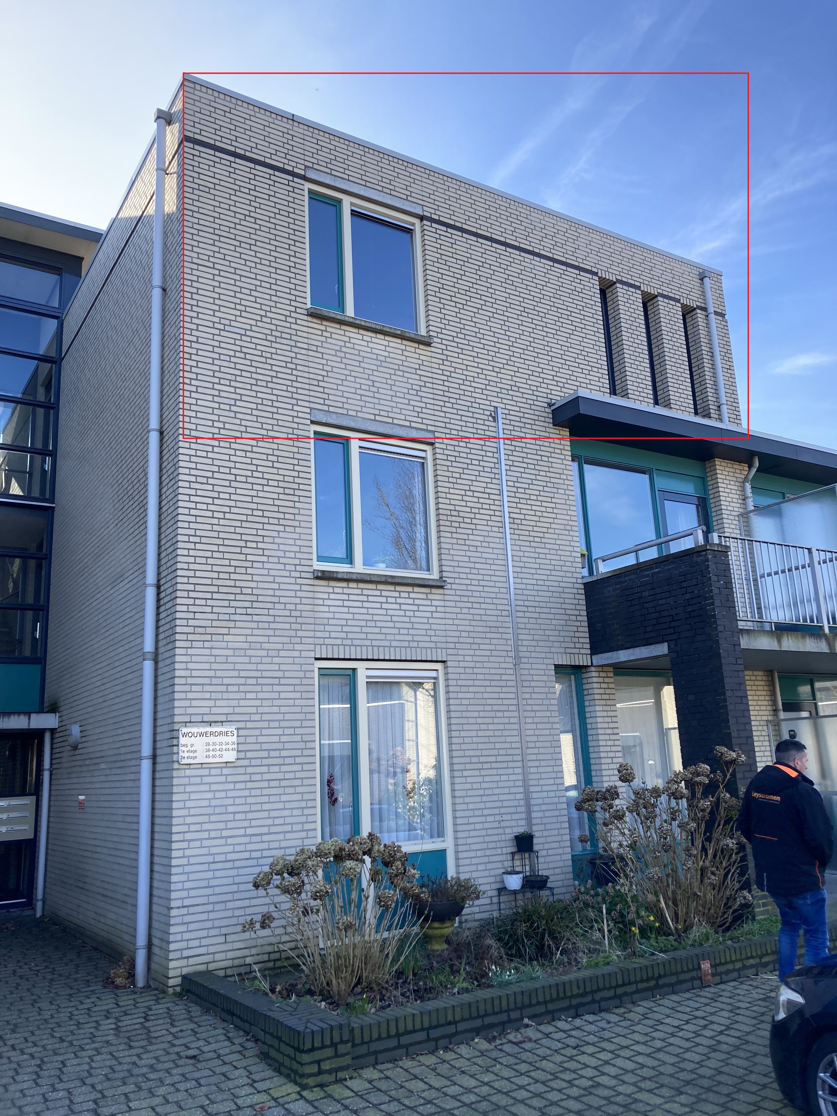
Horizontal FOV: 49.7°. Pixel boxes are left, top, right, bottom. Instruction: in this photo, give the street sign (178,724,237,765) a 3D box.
[{"bbox_3d":[-1.791,1.596,7.701,0.508,0.302,0.025,5,-15,-32],"label":"street sign"}]

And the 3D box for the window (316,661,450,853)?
[{"bbox_3d":[-0.315,1.911,8.603,1.422,1.794,0.108,6,-16,-32],"label":"window"}]

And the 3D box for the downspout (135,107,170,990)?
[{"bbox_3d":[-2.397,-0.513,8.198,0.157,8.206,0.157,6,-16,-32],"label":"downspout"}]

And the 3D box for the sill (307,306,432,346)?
[{"bbox_3d":[-0.494,-2.431,9.599,1.494,0.085,0.135,5,-15,-32],"label":"sill"}]

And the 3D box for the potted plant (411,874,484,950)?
[{"bbox_3d":[0.218,2.956,7.505,0.550,0.625,0.490,5,-15,-32],"label":"potted plant"}]

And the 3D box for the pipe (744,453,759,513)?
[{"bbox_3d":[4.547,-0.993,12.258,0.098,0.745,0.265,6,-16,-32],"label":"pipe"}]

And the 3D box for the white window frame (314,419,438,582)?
[{"bbox_3d":[-0.466,-0.559,9.534,1.420,1.440,0.100,5,-14,-32],"label":"white window frame"}]

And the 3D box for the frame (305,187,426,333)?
[{"bbox_3d":[-0.590,-3.217,9.880,1.489,1.481,0.100,5,-15,-32],"label":"frame"}]

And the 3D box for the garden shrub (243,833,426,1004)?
[{"bbox_3d":[-0.597,2.568,6.542,1.216,1.069,1.118,-3,-13,-1],"label":"garden shrub"}]

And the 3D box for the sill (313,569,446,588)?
[{"bbox_3d":[-0.359,0.218,8.905,1.480,0.080,0.147,6,-16,-32],"label":"sill"}]

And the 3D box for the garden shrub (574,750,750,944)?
[{"bbox_3d":[2.217,2.545,8.133,1.471,1.569,1.274,6,-16,-32],"label":"garden shrub"}]

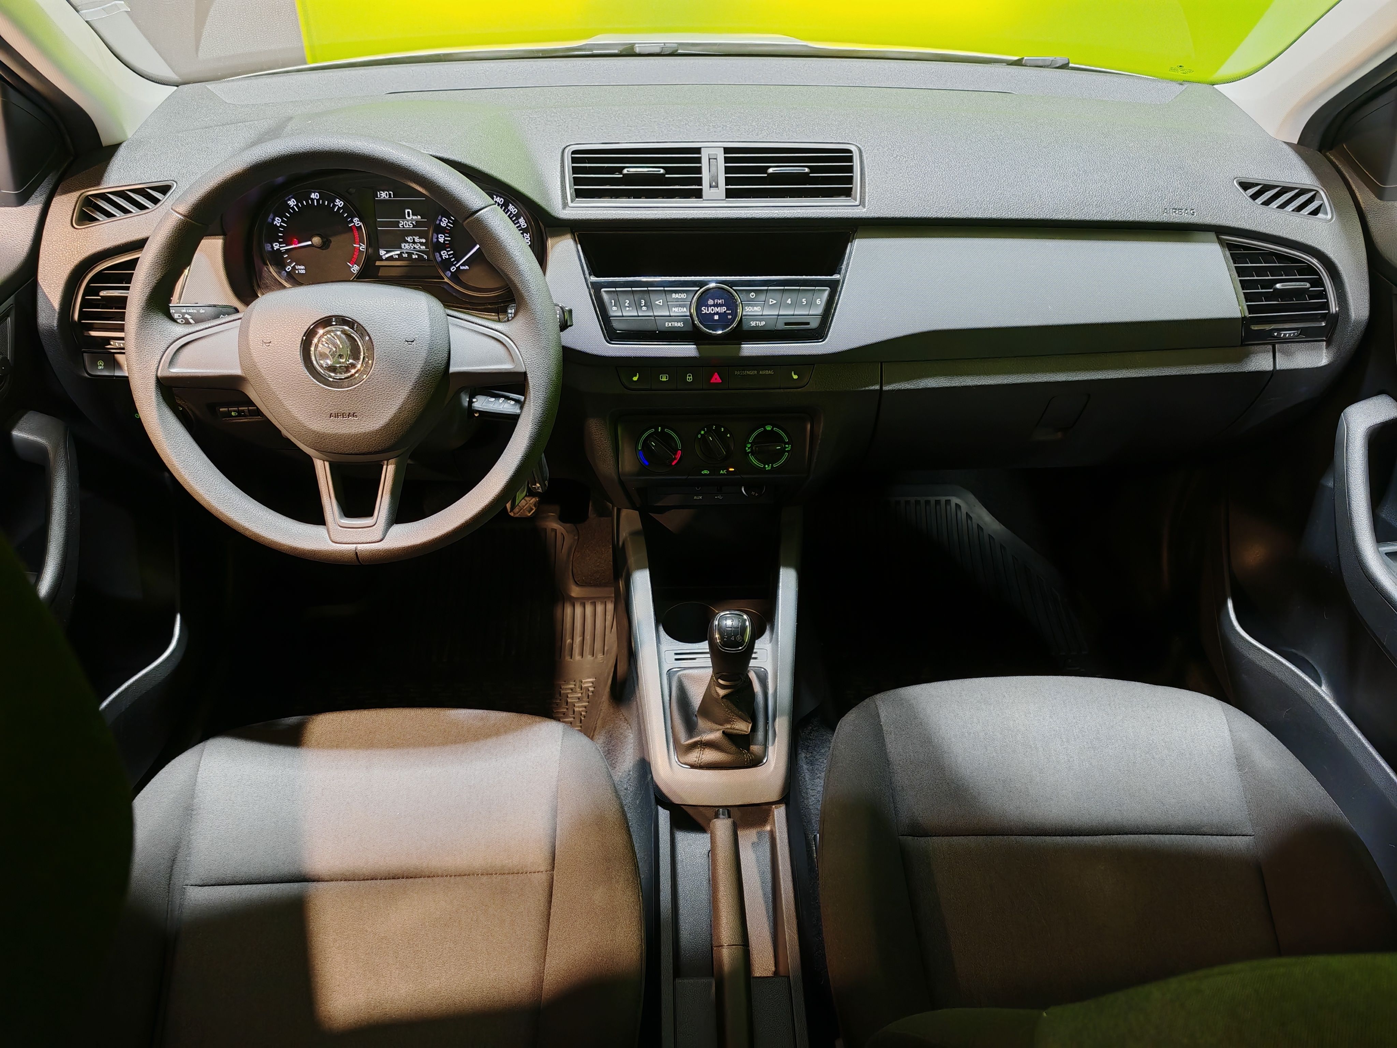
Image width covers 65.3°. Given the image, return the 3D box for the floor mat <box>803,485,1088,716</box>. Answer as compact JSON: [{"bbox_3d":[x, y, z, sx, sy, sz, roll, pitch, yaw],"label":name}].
[{"bbox_3d":[0.390,0.158,1.557,0.460,0.100,0.620,0,34,-1],"label":"floor mat"}]

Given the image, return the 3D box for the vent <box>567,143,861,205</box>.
[{"bbox_3d":[0.016,-0.373,1.168,0.308,0.065,0.045,0,12,-1],"label":"vent"}]

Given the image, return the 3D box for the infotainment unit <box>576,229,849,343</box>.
[{"bbox_3d":[0.013,-0.234,1.070,0.262,0.110,0.055,0,13,-2],"label":"infotainment unit"}]

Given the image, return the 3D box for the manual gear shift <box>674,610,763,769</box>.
[{"bbox_3d":[0.019,0.134,1.048,0.088,0.155,0.120,0,34,-1],"label":"manual gear shift"}]

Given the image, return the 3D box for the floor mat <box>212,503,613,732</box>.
[{"bbox_3d":[-0.380,0.191,1.522,0.510,0.100,0.620,0,34,-1],"label":"floor mat"}]

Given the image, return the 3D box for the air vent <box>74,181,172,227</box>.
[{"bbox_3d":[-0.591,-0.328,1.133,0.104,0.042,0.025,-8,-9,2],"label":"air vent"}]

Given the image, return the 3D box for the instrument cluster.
[{"bbox_3d":[-0.322,-0.301,1.170,0.308,0.142,0.070,0,10,-1],"label":"instrument cluster"}]

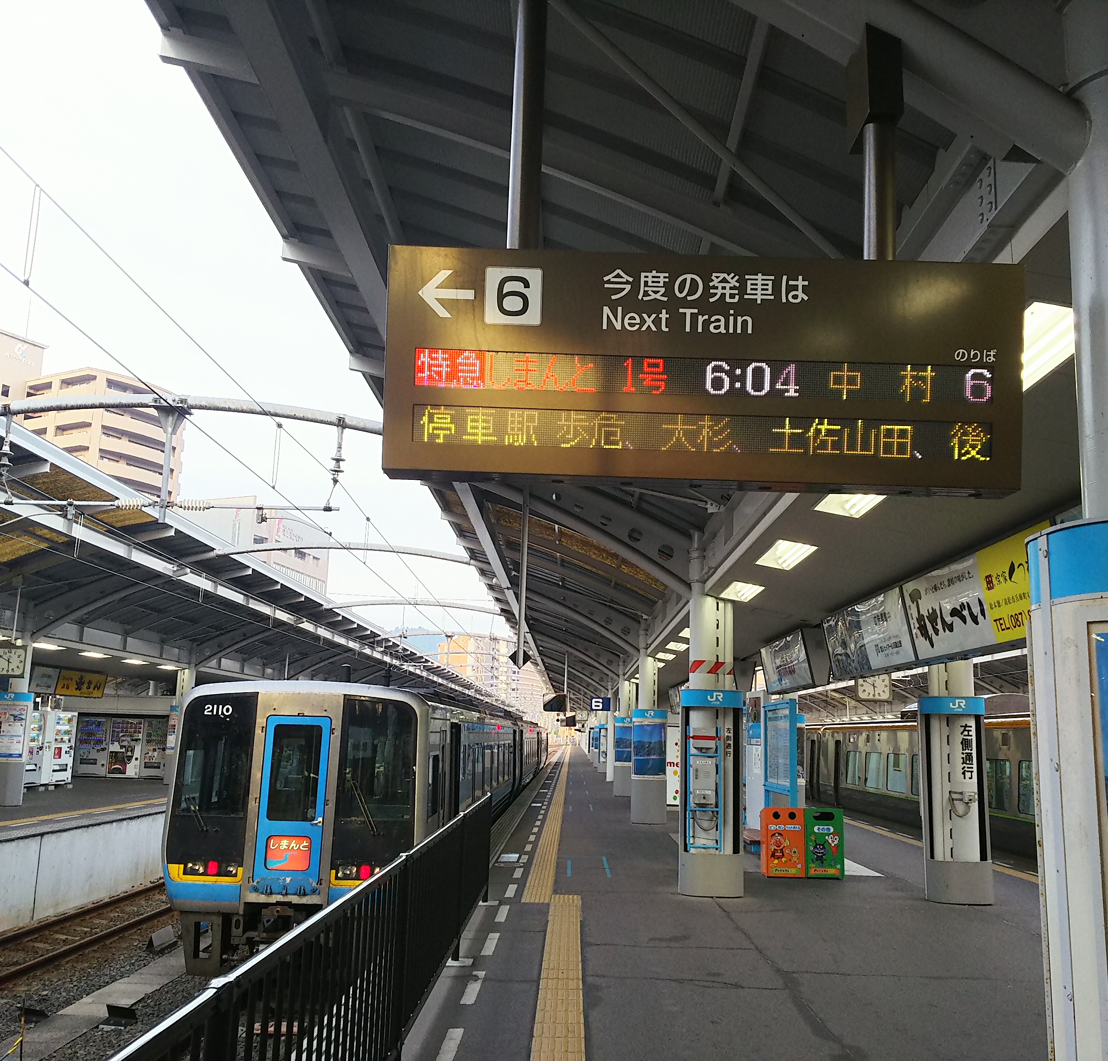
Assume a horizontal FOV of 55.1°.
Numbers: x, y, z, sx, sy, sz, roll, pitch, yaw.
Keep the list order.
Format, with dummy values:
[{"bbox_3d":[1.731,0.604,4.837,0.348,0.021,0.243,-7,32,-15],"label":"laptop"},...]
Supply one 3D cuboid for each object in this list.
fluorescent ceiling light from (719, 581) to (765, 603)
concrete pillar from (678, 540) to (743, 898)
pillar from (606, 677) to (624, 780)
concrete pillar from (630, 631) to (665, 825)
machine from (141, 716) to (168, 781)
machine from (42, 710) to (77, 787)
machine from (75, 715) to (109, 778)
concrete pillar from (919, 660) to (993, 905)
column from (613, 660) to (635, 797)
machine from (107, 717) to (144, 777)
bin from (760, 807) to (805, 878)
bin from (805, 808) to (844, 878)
[{"bbox_3d":[2.156,0.692,12.255,0.360,0.090,1.270,2,-11,1],"label":"fluorescent ceiling light"},{"bbox_3d":[1.841,2.164,12.547,0.740,4.060,0.570,2,-11,1],"label":"concrete pillar"},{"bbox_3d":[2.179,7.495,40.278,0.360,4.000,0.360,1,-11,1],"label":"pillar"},{"bbox_3d":[1.969,4.049,21.980,0.710,3.860,0.620,1,-11,1],"label":"concrete pillar"},{"bbox_3d":[-12.290,6.868,33.342,0.980,1.850,0.740,2,-11,1],"label":"machine"},{"bbox_3d":[-13.011,5.722,27.577,0.740,1.920,1.120,2,-11,1],"label":"machine"},{"bbox_3d":[-14.404,6.852,33.545,1.050,1.830,0.740,1,-11,5],"label":"machine"},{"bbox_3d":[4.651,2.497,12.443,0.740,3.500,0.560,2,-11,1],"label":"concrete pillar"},{"bbox_3d":[2.203,5.956,31.916,0.740,3.940,0.570,2,-11,1],"label":"column"},{"bbox_3d":[-13.336,6.864,33.452,1.050,1.830,0.740,1,-11,5],"label":"machine"},{"bbox_3d":[2.968,4.028,13.768,0.485,0.860,0.460,1,-11,1],"label":"bin"},{"bbox_3d":[3.453,4.043,13.776,0.480,0.860,0.460,1,-11,1],"label":"bin"}]

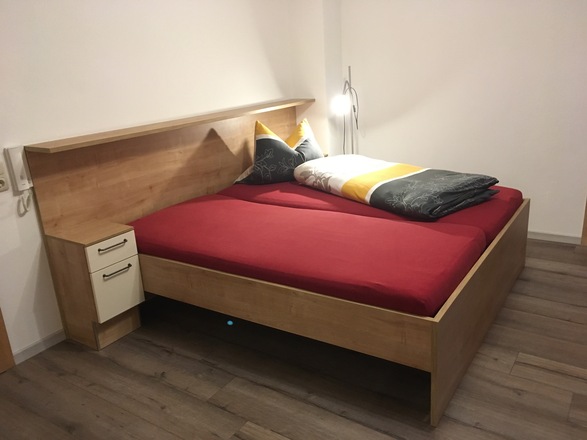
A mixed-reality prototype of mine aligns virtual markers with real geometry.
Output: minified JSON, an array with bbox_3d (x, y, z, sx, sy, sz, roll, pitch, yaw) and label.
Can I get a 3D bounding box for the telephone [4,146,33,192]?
[{"bbox_3d":[-1.416,-0.262,2.535,0.063,0.222,0.088,8,21,34],"label":"telephone"}]

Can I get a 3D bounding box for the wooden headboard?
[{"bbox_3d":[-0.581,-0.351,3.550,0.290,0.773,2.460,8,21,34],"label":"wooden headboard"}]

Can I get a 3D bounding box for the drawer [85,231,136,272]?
[{"bbox_3d":[-1.085,0.151,2.708,0.335,0.140,0.298,8,21,34],"label":"drawer"}]

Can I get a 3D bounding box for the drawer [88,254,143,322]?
[{"bbox_3d":[-1.069,0.357,2.772,0.335,0.285,0.298,8,21,34],"label":"drawer"}]

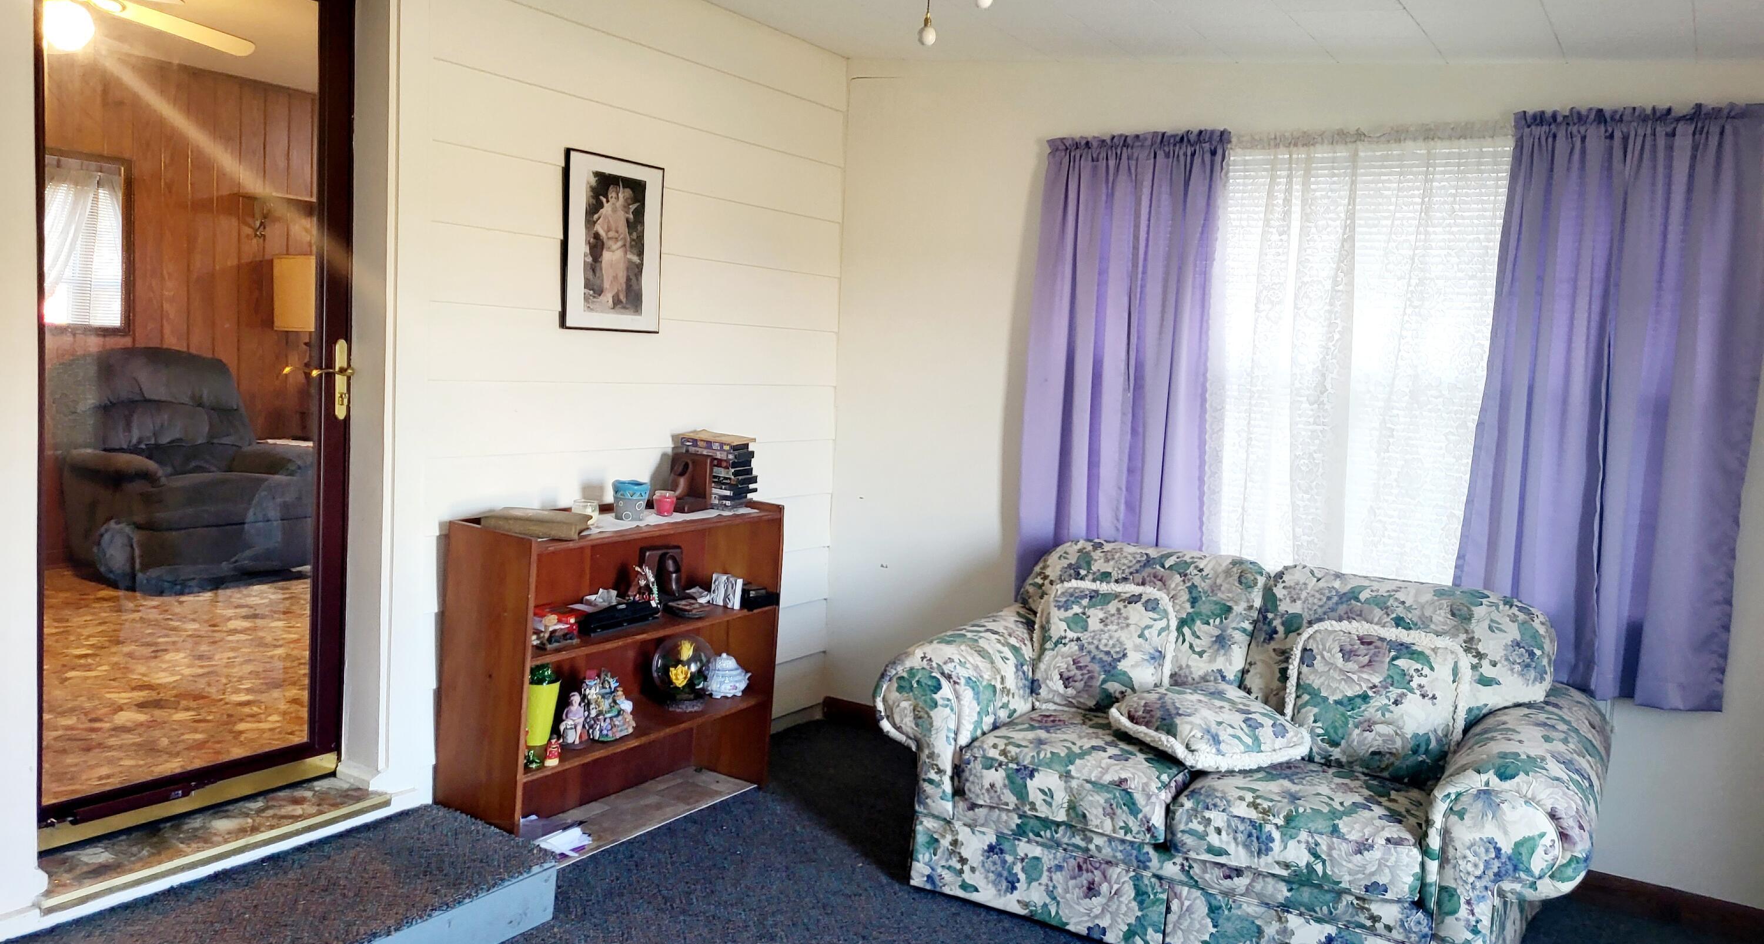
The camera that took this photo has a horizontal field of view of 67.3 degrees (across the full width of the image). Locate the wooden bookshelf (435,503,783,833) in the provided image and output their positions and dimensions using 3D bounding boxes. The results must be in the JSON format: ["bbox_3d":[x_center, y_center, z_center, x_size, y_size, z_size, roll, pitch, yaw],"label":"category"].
[{"bbox_3d":[-0.757,0.573,3.911,0.324,0.910,1.060,6,6,32],"label":"wooden bookshelf"}]

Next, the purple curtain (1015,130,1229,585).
[{"bbox_3d":[0.768,-0.301,4.354,0.650,1.595,0.080,6,6,32],"label":"purple curtain"}]

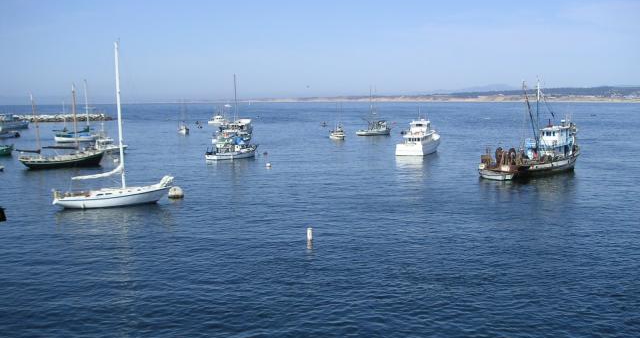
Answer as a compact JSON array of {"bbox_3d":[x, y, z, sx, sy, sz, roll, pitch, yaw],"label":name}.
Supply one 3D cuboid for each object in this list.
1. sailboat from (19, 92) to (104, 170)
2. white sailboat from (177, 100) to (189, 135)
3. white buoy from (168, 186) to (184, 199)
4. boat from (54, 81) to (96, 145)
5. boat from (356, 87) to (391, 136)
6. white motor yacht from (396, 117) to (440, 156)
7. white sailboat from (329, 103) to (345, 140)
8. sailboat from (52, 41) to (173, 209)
[{"bbox_3d":[-35.432,-5.610,96.677,11.200,11.100,3.200,-3,6,-26],"label":"sailboat"},{"bbox_3d":[-35.473,-13.195,182.559,2.700,9.500,8.300,-2,6,-18],"label":"white sailboat"},{"bbox_3d":[-13.188,2.221,64.903,1.380,1.300,1.380,0,5,0],"label":"white buoy"},{"bbox_3d":[-56.073,-12.979,160.449,9.700,13.900,2.900,-2,6,-21],"label":"boat"},{"bbox_3d":[13.623,-14.218,175.969,8.800,12.000,3.000,-1,6,-5],"label":"boat"},{"bbox_3d":[17.469,-5.739,118.611,4.500,6.200,14.800,3,6,28],"label":"white motor yacht"},{"bbox_3d":[4.041,-10.831,160.717,2.600,8.300,7.800,-2,6,-19],"label":"white sailboat"},{"bbox_3d":[-17.821,-3.727,60.006,9.800,14.000,2.900,-2,6,-21],"label":"sailboat"}]

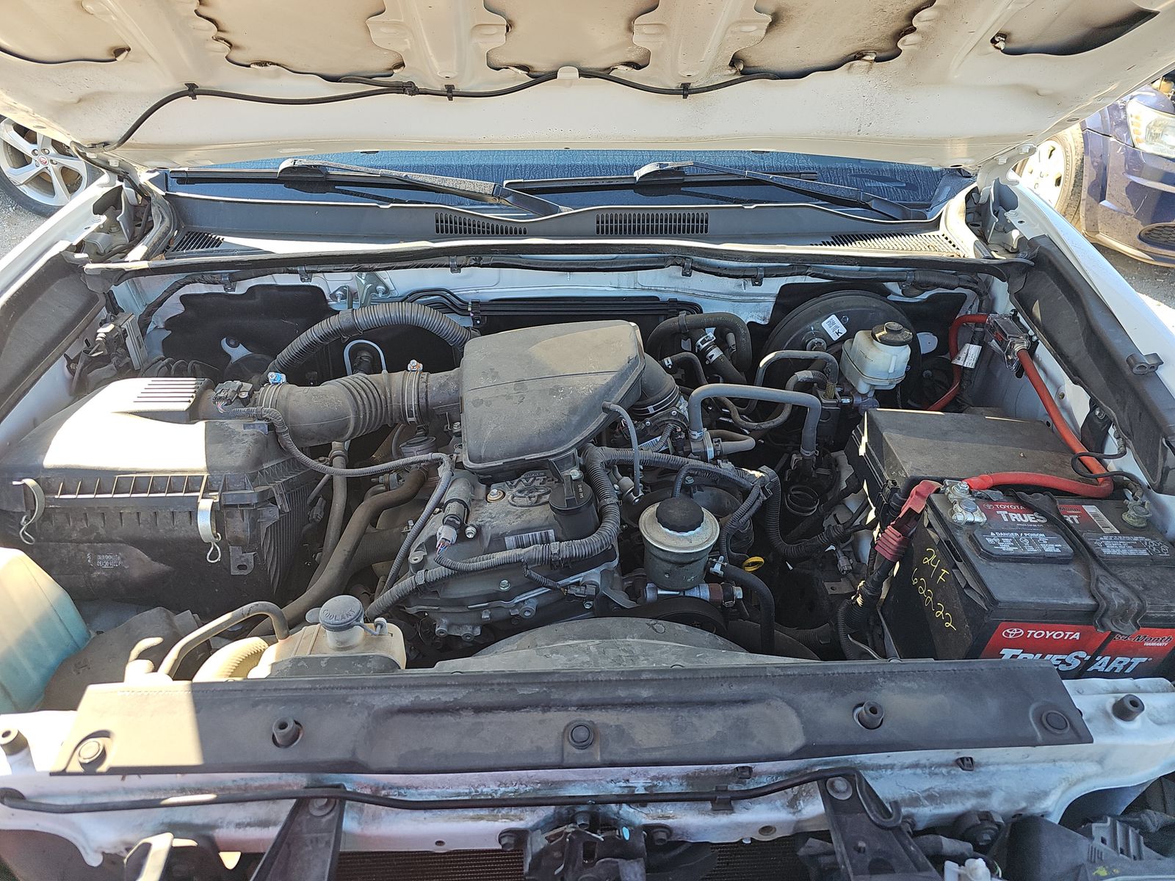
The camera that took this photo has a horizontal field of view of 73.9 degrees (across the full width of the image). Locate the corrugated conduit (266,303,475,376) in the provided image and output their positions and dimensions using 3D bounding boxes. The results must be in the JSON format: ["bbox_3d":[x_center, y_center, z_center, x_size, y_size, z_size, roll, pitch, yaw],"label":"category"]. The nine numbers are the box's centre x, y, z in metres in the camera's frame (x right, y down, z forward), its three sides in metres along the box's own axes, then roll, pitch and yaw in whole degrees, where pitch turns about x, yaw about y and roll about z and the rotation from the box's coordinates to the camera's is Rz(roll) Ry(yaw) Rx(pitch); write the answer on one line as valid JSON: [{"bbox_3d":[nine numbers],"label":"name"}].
[{"bbox_3d":[-0.314,-0.148,1.130,0.290,0.085,0.090,-1,34,0],"label":"corrugated conduit"}]

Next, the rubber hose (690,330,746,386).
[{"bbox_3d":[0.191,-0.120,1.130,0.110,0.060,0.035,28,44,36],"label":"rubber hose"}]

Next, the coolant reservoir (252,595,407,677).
[{"bbox_3d":[-0.245,0.211,0.751,0.140,0.145,0.090,-1,34,0],"label":"coolant reservoir"}]

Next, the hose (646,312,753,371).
[{"bbox_3d":[0.163,-0.144,1.140,0.155,0.075,0.070,-1,34,0],"label":"hose"}]

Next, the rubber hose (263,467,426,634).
[{"bbox_3d":[-0.333,0.150,1.075,0.080,0.075,0.280,25,60,30],"label":"rubber hose"}]

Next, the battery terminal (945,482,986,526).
[{"bbox_3d":[0.411,0.068,0.850,0.038,0.032,0.052,-1,34,0],"label":"battery terminal"}]

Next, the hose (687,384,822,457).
[{"bbox_3d":[0.229,-0.028,1.075,0.185,0.085,0.055,0,36,0],"label":"hose"}]

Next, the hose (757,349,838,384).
[{"bbox_3d":[0.304,-0.106,1.130,0.120,0.045,0.045,0,36,0],"label":"hose"}]

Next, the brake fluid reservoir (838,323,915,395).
[{"bbox_3d":[0.431,-0.124,1.170,0.085,0.090,0.105,0,36,0],"label":"brake fluid reservoir"}]

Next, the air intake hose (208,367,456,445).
[{"bbox_3d":[-0.332,-0.047,1.018,0.310,0.088,0.120,-1,34,0],"label":"air intake hose"}]

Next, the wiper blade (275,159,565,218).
[{"bbox_3d":[-0.292,-0.445,1.370,0.530,0.050,0.060,11,37,11],"label":"wiper blade"}]

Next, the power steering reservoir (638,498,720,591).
[{"bbox_3d":[0.100,0.109,0.857,0.088,0.088,0.088,-1,34,0],"label":"power steering reservoir"}]

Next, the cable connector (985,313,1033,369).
[{"bbox_3d":[0.632,-0.149,1.170,0.035,0.042,0.085,0,36,0],"label":"cable connector"}]

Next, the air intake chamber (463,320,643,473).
[{"bbox_3d":[-0.045,-0.067,1.119,0.247,0.120,0.260,0,36,0],"label":"air intake chamber"}]

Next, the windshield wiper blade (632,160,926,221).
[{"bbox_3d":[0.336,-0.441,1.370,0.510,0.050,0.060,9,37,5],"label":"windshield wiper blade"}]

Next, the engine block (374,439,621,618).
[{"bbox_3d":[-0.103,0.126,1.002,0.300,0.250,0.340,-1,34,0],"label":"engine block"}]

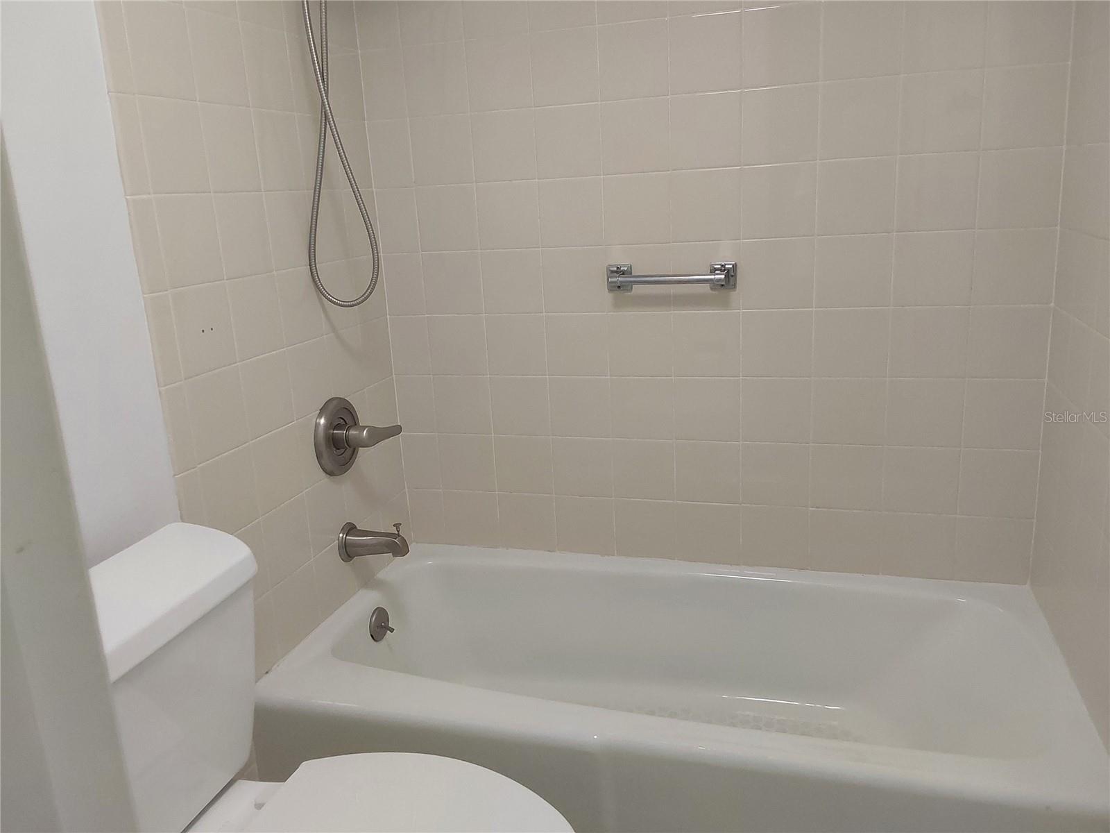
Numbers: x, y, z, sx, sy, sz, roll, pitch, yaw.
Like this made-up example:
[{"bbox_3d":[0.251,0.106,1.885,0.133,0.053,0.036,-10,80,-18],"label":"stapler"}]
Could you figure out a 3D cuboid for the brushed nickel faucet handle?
[{"bbox_3d":[-0.428,0.048,2.003,0.135,0.177,0.177,1,15,17],"label":"brushed nickel faucet handle"}]

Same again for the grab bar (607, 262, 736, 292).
[{"bbox_3d":[0.252,-0.306,1.992,0.293,0.062,0.068,1,15,17],"label":"grab bar"}]

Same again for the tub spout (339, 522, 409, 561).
[{"bbox_3d":[-0.405,0.288,2.060,0.156,0.103,0.091,1,15,17],"label":"tub spout"}]

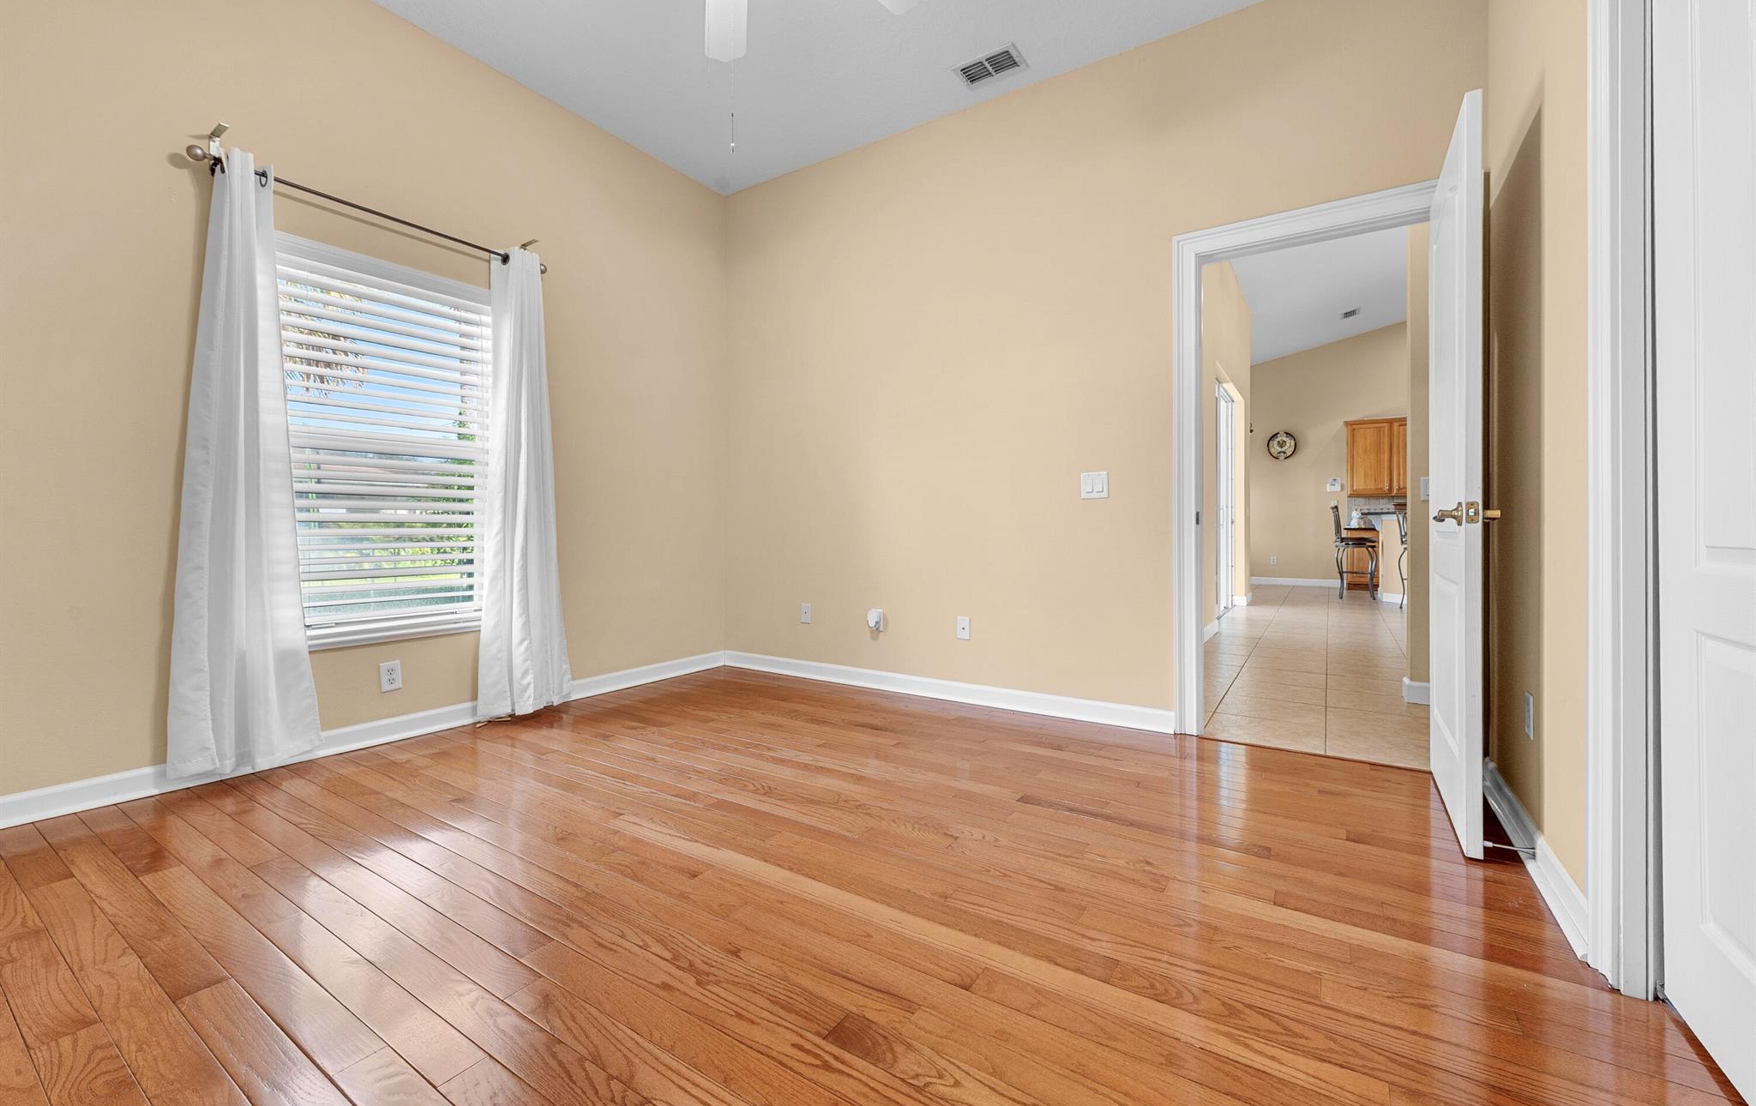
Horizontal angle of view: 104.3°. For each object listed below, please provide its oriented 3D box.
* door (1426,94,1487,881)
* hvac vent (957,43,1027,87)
[{"bbox_3d":[1.794,-0.219,2.125,0.038,2.030,0.760,1,1,33],"label":"door"},{"bbox_3d":[0.533,-2.247,3.181,0.305,0.020,0.200,1,1,33],"label":"hvac vent"}]

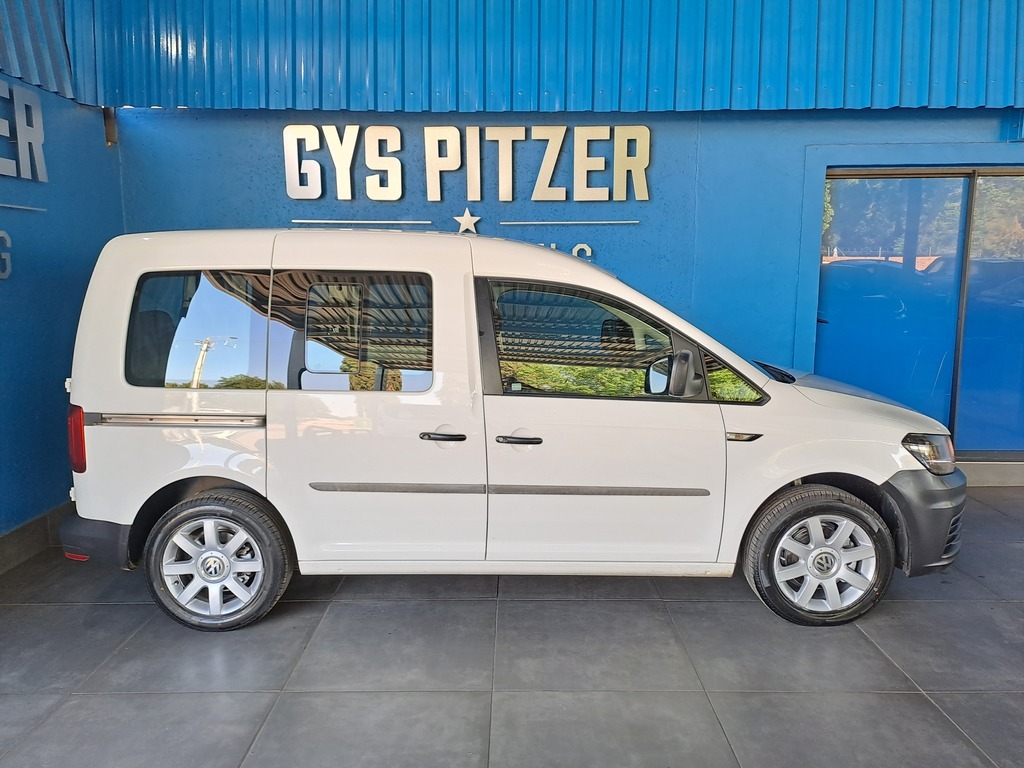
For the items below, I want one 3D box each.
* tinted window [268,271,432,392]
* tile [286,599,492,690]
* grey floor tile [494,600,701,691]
[{"bbox_3d":[-0.686,-0.223,3.133,0.700,0.520,0.040,0,0,0],"label":"tinted window"},{"bbox_3d":[-0.470,1.122,3.220,0.800,0.010,0.795,0,8,1],"label":"tile"},{"bbox_3d":[0.337,1.116,3.211,0.800,0.010,0.795,0,8,1],"label":"grey floor tile"}]

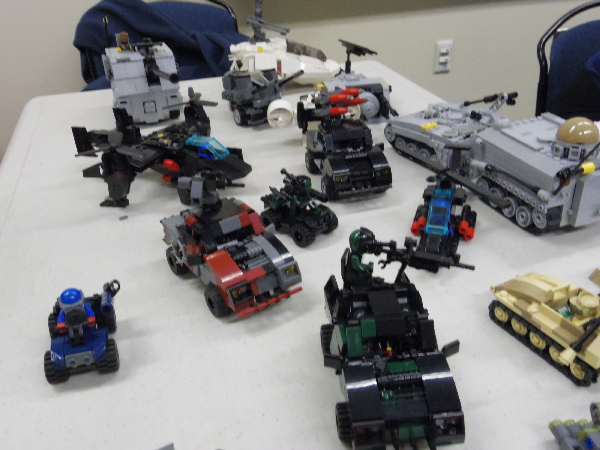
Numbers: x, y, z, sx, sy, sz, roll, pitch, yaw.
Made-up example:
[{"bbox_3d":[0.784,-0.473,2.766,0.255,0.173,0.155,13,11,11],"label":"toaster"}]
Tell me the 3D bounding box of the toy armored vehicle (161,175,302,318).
[{"bbox_3d":[-0.050,0.010,0.399,0.060,0.072,0.097,-22,37,-29],"label":"toy armored vehicle"}]

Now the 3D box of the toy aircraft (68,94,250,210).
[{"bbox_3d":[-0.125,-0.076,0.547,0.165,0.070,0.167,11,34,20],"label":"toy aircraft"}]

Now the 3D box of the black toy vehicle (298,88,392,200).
[{"bbox_3d":[0.042,-0.081,0.536,0.065,0.080,0.102,-10,32,-13],"label":"black toy vehicle"}]

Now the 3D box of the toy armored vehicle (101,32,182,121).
[{"bbox_3d":[-0.206,-0.195,0.724,0.090,0.095,0.112,-10,32,-13],"label":"toy armored vehicle"}]

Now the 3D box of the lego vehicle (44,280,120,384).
[{"bbox_3d":[-0.141,0.062,0.345,0.043,0.045,0.060,-8,32,-9],"label":"lego vehicle"}]

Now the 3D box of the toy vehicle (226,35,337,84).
[{"bbox_3d":[-0.027,-0.246,0.832,0.161,0.061,0.086,-9,32,-11],"label":"toy vehicle"}]

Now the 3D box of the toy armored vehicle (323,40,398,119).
[{"bbox_3d":[0.070,-0.179,0.692,0.084,0.085,0.080,-10,32,-13],"label":"toy armored vehicle"}]

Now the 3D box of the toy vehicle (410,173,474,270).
[{"bbox_3d":[0.115,-0.007,0.459,0.050,0.030,0.100,5,32,11],"label":"toy vehicle"}]

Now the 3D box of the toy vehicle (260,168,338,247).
[{"bbox_3d":[-0.002,-0.017,0.465,0.041,0.047,0.061,-25,38,-33],"label":"toy vehicle"}]

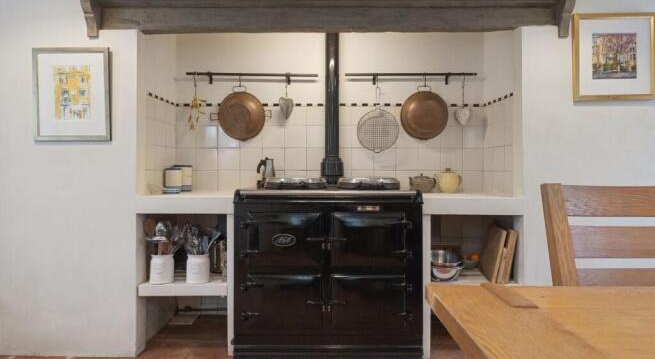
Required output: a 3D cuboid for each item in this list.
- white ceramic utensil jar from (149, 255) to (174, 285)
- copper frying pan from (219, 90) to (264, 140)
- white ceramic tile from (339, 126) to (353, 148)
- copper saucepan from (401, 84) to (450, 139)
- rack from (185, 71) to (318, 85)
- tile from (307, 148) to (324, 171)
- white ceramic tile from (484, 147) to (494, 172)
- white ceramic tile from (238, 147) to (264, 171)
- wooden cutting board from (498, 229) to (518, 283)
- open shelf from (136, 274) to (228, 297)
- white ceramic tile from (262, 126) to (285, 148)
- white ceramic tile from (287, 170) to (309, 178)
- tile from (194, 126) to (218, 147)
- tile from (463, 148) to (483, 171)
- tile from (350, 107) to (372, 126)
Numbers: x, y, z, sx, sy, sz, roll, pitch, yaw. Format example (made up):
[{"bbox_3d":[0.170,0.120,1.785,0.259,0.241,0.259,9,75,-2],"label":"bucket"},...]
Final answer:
[{"bbox_3d":[-0.946,0.507,2.190,0.140,0.155,0.140,0,1,0],"label":"white ceramic utensil jar"},{"bbox_3d":[-0.569,-0.428,2.535,0.314,0.348,0.085,0,1,0],"label":"copper frying pan"},{"bbox_3d":[0.091,-0.297,2.676,0.153,0.153,0.010,0,1,0],"label":"white ceramic tile"},{"bbox_3d":[0.647,-0.470,2.530,0.316,0.415,0.090,0,3,0],"label":"copper saucepan"},{"bbox_3d":[-0.497,-0.677,2.560,0.880,0.072,0.085,0,1,0],"label":"rack"},{"bbox_3d":[-0.063,-0.135,2.605,0.151,0.153,0.010,0,1,0],"label":"tile"},{"bbox_3d":[1.073,-0.131,2.534,0.010,0.150,0.150,0,1,0],"label":"white ceramic tile"},{"bbox_3d":[-0.523,-0.137,2.630,0.154,0.157,0.010,0,1,0],"label":"white ceramic tile"},{"bbox_3d":[1.013,0.433,2.240,0.045,0.290,0.240,11,0,7],"label":"wooden cutting board"},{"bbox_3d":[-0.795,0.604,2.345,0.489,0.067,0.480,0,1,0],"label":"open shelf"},{"bbox_3d":[-0.373,-0.296,2.660,0.153,0.153,0.010,0,1,0],"label":"white ceramic tile"},{"bbox_3d":[-0.214,0.017,2.610,0.150,0.150,0.010,0,1,0],"label":"white ceramic tile"},{"bbox_3d":[-0.828,-0.292,2.630,0.151,0.150,0.010,0,1,0],"label":"tile"},{"bbox_3d":[0.996,-0.135,2.610,0.142,0.150,0.010,0,1,0],"label":"tile"},{"bbox_3d":[0.241,-0.430,2.610,0.150,0.130,0.010,0,1,0],"label":"tile"}]

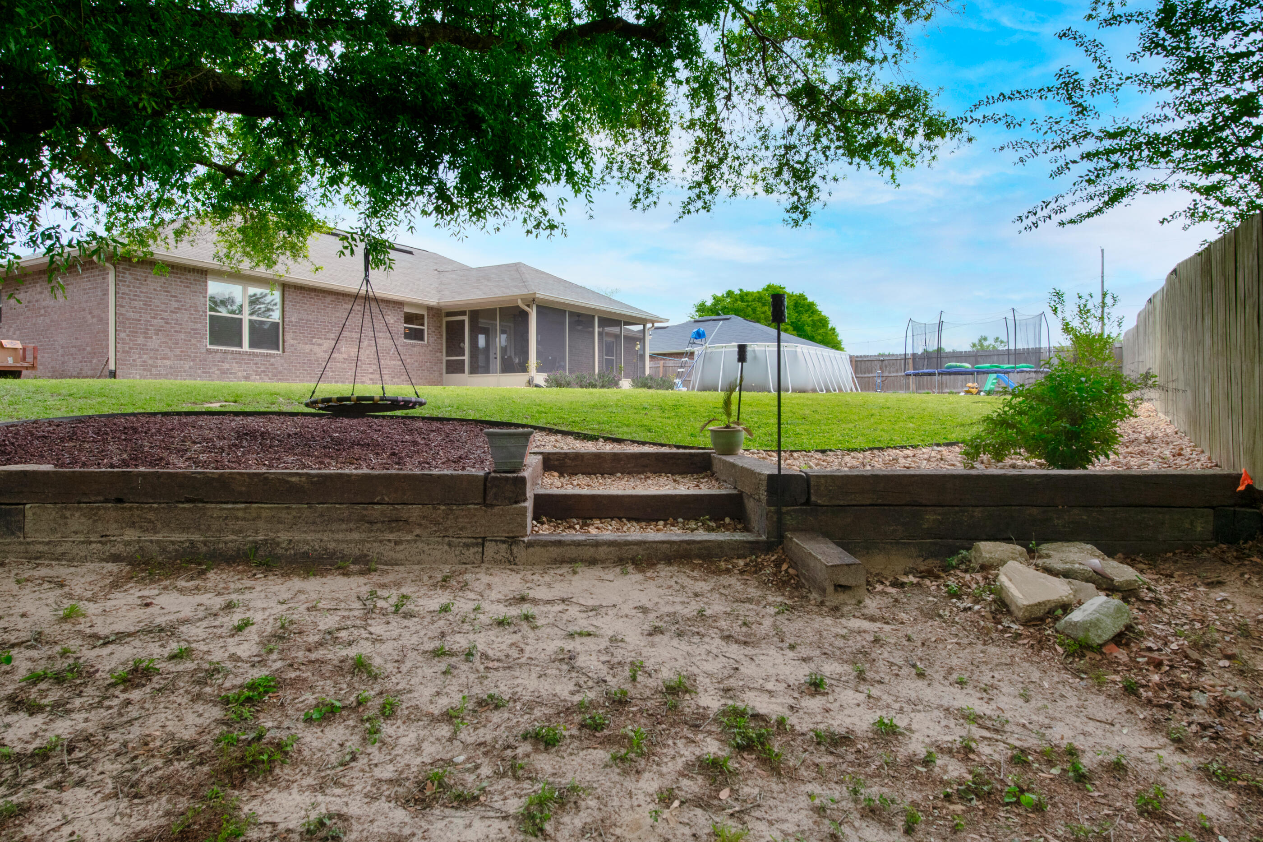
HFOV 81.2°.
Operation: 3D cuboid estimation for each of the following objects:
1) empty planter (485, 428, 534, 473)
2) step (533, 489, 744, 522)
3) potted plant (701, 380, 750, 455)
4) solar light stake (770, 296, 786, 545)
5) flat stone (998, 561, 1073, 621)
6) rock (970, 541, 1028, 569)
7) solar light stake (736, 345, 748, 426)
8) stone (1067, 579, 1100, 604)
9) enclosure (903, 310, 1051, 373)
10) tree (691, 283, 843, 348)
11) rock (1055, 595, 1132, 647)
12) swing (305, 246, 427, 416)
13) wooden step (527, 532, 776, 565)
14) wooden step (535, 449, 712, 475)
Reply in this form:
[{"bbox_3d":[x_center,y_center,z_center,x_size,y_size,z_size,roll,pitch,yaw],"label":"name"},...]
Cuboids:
[{"bbox_3d":[-0.725,0.172,4.400,0.285,0.250,0.280,0,1,-2],"label":"empty planter"},{"bbox_3d":[0.047,0.559,4.793,1.330,0.178,0.225,0,1,-4],"label":"step"},{"bbox_3d":[0.757,-0.035,5.880,0.410,0.600,0.380,0,1,-2],"label":"potted plant"},{"bbox_3d":[0.795,-0.019,3.970,0.085,1.335,0.085,0,1,0],"label":"solar light stake"},{"bbox_3d":[1.790,0.755,3.270,0.260,0.150,0.410,0,1,19],"label":"flat stone"},{"bbox_3d":[1.965,0.722,3.930,0.280,0.140,0.200,0,1,9],"label":"rock"},{"bbox_3d":[0.928,-0.198,6.300,0.083,0.910,0.083,3,1,0],"label":"solar light stake"},{"bbox_3d":[2.006,0.760,3.280,0.180,0.080,0.200,0,1,6],"label":"stone"},{"bbox_3d":[11.441,-2.562,24.469,4.350,1.900,4.350,0,1,25],"label":"enclosure"},{"bbox_3d":[10.100,-5.600,55.000,10.800,9.000,10.500,0,1,-2],"label":"tree"},{"bbox_3d":[1.805,0.782,2.890,0.260,0.150,0.200,0,1,20],"label":"rock"},{"bbox_3d":[-2.324,-0.782,6.450,1.010,1.440,1.010,0,1,0],"label":"swing"},{"bbox_3d":[0.096,0.748,4.265,1.410,0.160,0.230,0,1,-2],"label":"wooden step"},{"bbox_3d":[-0.068,0.340,6.010,1.460,0.178,0.230,0,1,-2],"label":"wooden step"}]

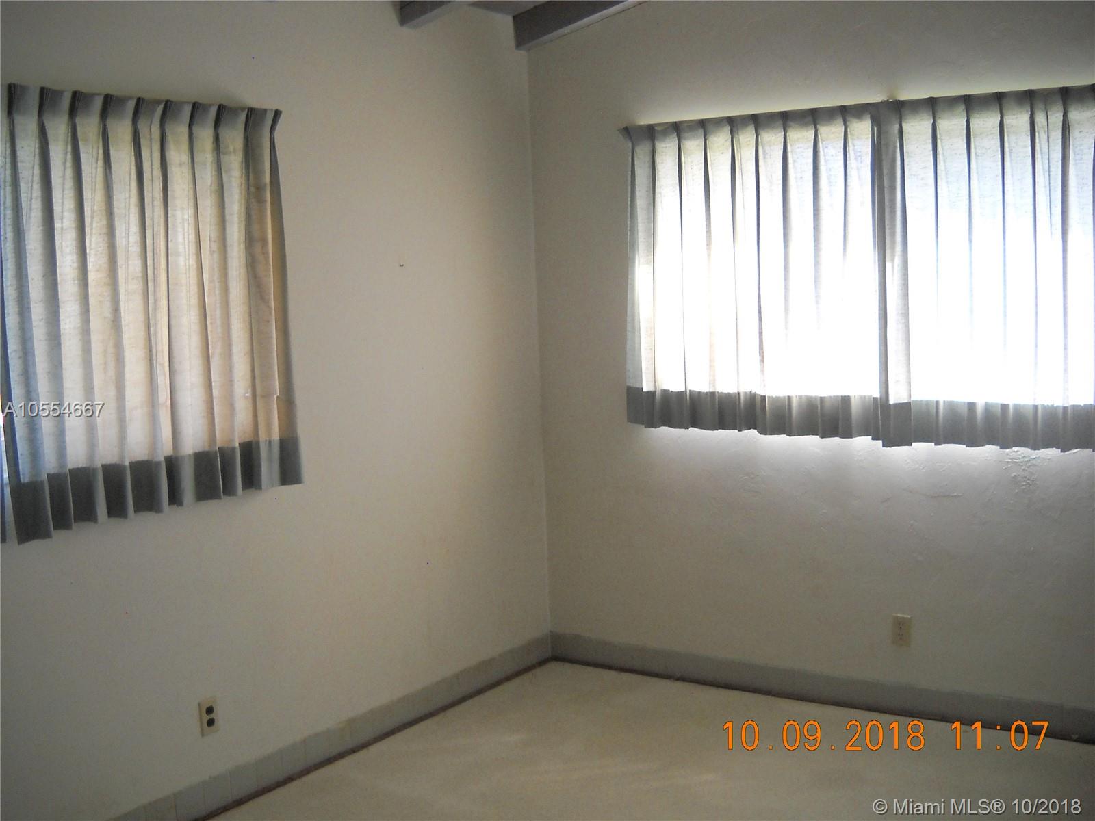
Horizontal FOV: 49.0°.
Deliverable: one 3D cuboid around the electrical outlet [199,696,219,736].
[{"bbox_3d":[-1.044,0.946,3.712,0.010,0.114,0.070,1,6,35],"label":"electrical outlet"}]

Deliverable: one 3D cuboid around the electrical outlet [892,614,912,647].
[{"bbox_3d":[1.258,0.783,4.270,0.070,0.114,0.010,1,6,35],"label":"electrical outlet"}]

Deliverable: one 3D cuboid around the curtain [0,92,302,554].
[{"bbox_3d":[-1.133,-0.294,3.489,0.110,1.190,1.030,1,6,35],"label":"curtain"}]

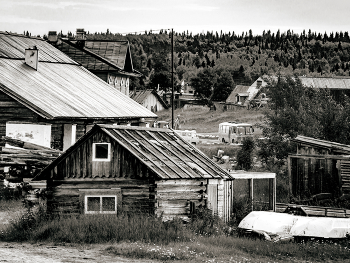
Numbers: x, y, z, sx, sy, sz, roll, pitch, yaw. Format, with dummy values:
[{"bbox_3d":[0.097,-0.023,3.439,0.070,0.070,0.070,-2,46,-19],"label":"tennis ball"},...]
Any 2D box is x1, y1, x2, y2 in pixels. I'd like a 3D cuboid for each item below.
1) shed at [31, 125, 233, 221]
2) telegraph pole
[{"bbox_3d":[-1.531,1.494,112.000,5.100,3.500,5.800,0,0,28],"label":"shed"},{"bbox_3d":[-0.186,-3.471,245.000,0.250,9.600,0.250,0,0,0],"label":"telegraph pole"}]

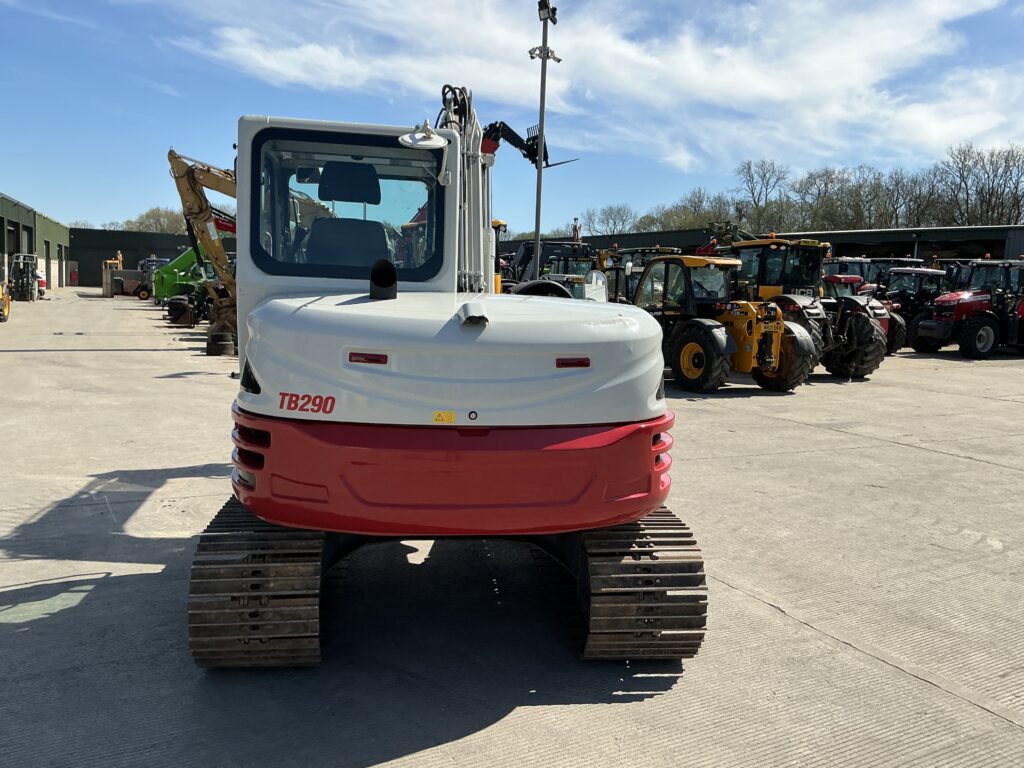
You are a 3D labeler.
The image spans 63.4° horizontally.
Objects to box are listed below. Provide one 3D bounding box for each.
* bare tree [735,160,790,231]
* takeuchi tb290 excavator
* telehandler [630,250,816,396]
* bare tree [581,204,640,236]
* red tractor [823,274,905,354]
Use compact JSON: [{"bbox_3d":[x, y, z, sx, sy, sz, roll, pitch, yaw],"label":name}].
[{"bbox_3d":[21.861,-13.099,73.881,5.200,13.700,5.200,2,7,0],"label":"bare tree"},{"bbox_3d":[-0.513,-0.647,6.138,2.280,3.420,6.100,1,7,-7],"label":"takeuchi tb290 excavator"},{"bbox_3d":[3.524,-1.282,16.648,2.300,2.480,4.800,-1,8,-27],"label":"telehandler"},{"bbox_3d":[10.891,-14.623,93.886,6.800,11.240,6.800,2,7,0],"label":"bare tree"},{"bbox_3d":[11.494,-2.461,28.190,2.100,2.650,4.200,0,7,-13],"label":"red tractor"}]

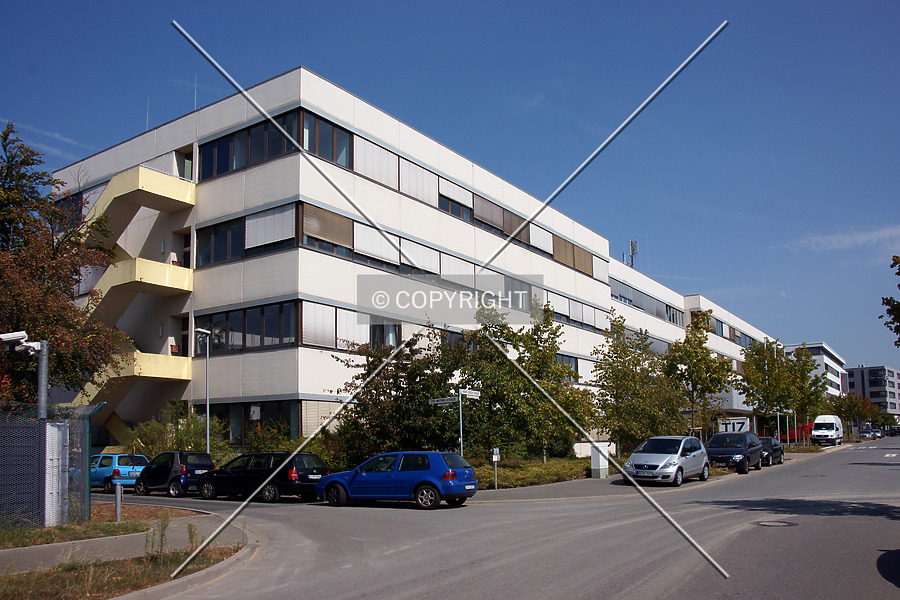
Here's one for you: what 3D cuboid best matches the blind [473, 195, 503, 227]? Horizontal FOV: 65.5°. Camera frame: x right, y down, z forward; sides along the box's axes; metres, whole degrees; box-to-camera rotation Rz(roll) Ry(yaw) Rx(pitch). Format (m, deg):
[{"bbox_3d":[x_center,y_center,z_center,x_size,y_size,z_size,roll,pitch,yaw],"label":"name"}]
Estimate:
[{"bbox_3d":[2.398,-5.327,42.740,0.100,1.426,3.436,-7,-11,33],"label":"blind"}]

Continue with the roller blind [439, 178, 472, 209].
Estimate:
[{"bbox_3d":[0.383,-6.044,39.827,0.100,0.982,3.435,-7,-11,33],"label":"roller blind"}]

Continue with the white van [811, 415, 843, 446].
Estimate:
[{"bbox_3d":[34.700,12.150,64.600,2.000,2.700,5.900,-8,-13,34],"label":"white van"}]

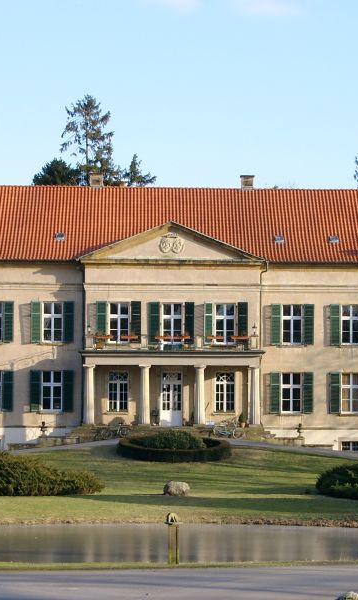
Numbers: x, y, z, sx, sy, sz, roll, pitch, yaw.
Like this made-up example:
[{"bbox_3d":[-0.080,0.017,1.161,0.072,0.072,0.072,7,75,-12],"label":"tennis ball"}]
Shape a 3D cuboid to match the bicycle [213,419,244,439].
[{"bbox_3d":[2.670,6.862,101.200,1.740,1.080,0.580,5,-4,-2],"label":"bicycle"}]

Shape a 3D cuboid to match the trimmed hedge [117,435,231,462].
[{"bbox_3d":[-0.224,7.389,94.300,5.650,1.200,5.600,1,-4,-3],"label":"trimmed hedge"}]

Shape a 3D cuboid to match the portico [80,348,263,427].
[{"bbox_3d":[-0.394,4.926,106.698,10.250,4.350,3.600,0,-3,-1],"label":"portico"}]

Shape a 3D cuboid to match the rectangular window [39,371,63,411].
[{"bbox_3d":[-7.052,5.074,105.604,1.196,2.199,0.120,1,-4,-3],"label":"rectangular window"}]

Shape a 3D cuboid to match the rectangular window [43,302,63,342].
[{"bbox_3d":[-7.017,1.265,105.837,1.154,2.253,0.120,1,-4,-3],"label":"rectangular window"}]

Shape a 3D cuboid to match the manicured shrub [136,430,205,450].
[{"bbox_3d":[-0.427,7.137,95.246,3.518,1.156,3.200,0,-3,-1],"label":"manicured shrub"}]

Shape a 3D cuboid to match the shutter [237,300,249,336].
[{"bbox_3d":[3.546,1.296,104.508,0.590,2.300,0.060,0,-4,9],"label":"shutter"}]

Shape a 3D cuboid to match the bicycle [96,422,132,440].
[{"bbox_3d":[-3.695,7.534,108.569,1.800,1.030,0.550,0,-3,-3],"label":"bicycle"}]

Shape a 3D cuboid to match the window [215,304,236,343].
[{"bbox_3d":[2.667,1.351,108.924,1.185,2.358,0.150,0,-3,-1],"label":"window"}]

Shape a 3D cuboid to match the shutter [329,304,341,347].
[{"bbox_3d":[9.015,1.436,108.822,0.632,2.354,0.070,0,-3,-1],"label":"shutter"}]

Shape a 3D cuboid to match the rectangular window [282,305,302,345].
[{"bbox_3d":[6.306,1.361,105.290,1.150,2.220,0.150,0,-4,-1],"label":"rectangular window"}]

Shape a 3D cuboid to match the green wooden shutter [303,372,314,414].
[{"bbox_3d":[7.182,5.185,104.860,0.590,2.280,0.060,0,-4,9],"label":"green wooden shutter"}]

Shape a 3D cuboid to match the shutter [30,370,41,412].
[{"bbox_3d":[-7.916,5.043,104.681,0.610,2.280,0.060,1,-4,-11],"label":"shutter"}]

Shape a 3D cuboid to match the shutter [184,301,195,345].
[{"bbox_3d":[0.630,1.317,108.528,0.630,2.405,0.070,0,-3,-1],"label":"shutter"}]

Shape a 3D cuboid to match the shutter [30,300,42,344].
[{"bbox_3d":[-7.945,1.245,105.545,0.600,2.325,0.050,2,-4,-20],"label":"shutter"}]

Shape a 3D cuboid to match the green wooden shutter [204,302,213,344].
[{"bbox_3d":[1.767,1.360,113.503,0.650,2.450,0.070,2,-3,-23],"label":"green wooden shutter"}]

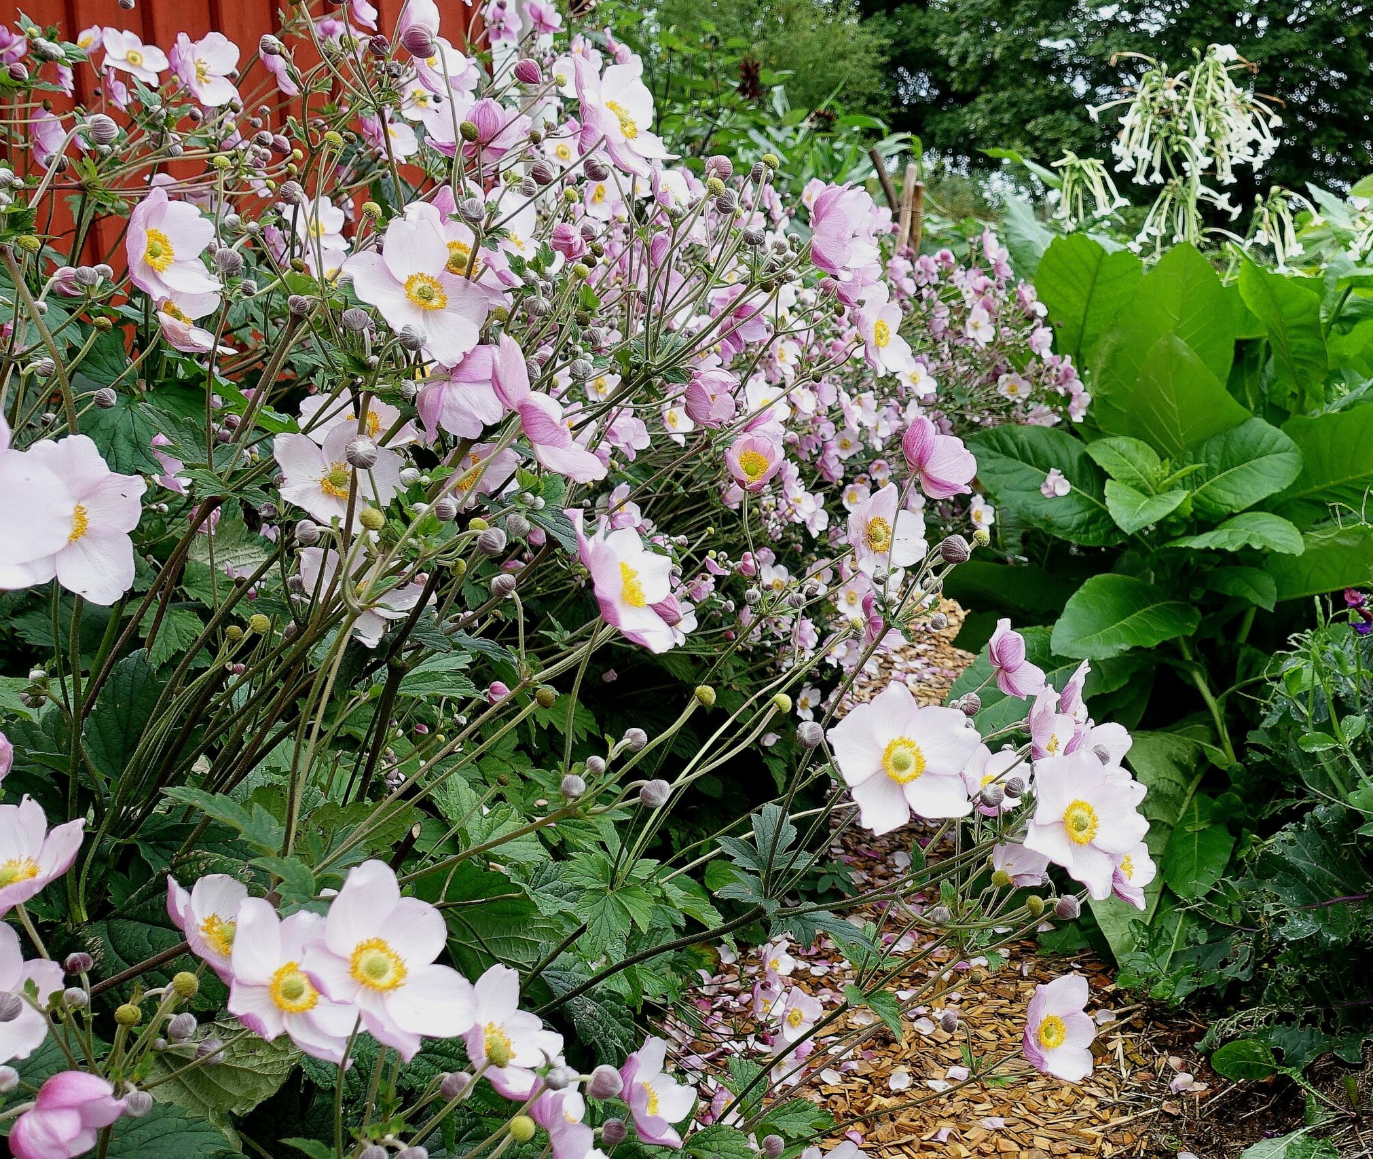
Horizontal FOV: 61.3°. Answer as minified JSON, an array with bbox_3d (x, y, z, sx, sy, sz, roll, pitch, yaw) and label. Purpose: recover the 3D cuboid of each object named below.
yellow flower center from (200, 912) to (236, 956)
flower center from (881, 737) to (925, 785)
[{"bbox_3d":[-0.242,0.184,0.600,0.011,0.024,0.024,-29,-7,35],"label":"yellow flower center"},{"bbox_3d":[0.097,0.081,0.521,0.021,0.021,0.010,-2,-9,-3],"label":"flower center"}]

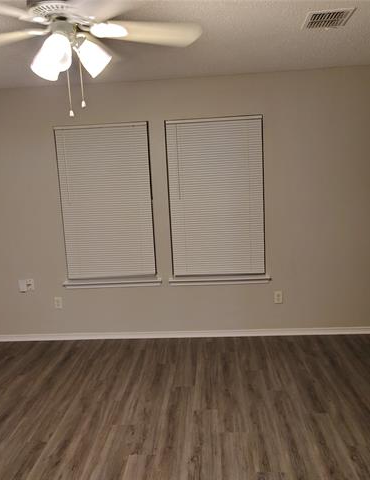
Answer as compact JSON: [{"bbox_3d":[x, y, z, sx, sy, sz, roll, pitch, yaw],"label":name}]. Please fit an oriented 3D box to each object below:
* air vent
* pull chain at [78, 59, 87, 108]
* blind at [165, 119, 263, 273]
[{"bbox_3d":[0.822,-1.262,2.548,0.250,0.016,0.298,-2,9,4],"label":"air vent"},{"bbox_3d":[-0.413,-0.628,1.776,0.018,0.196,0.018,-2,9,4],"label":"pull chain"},{"bbox_3d":[0.295,-0.378,4.142,0.885,1.475,0.045,-2,9,4],"label":"blind"}]

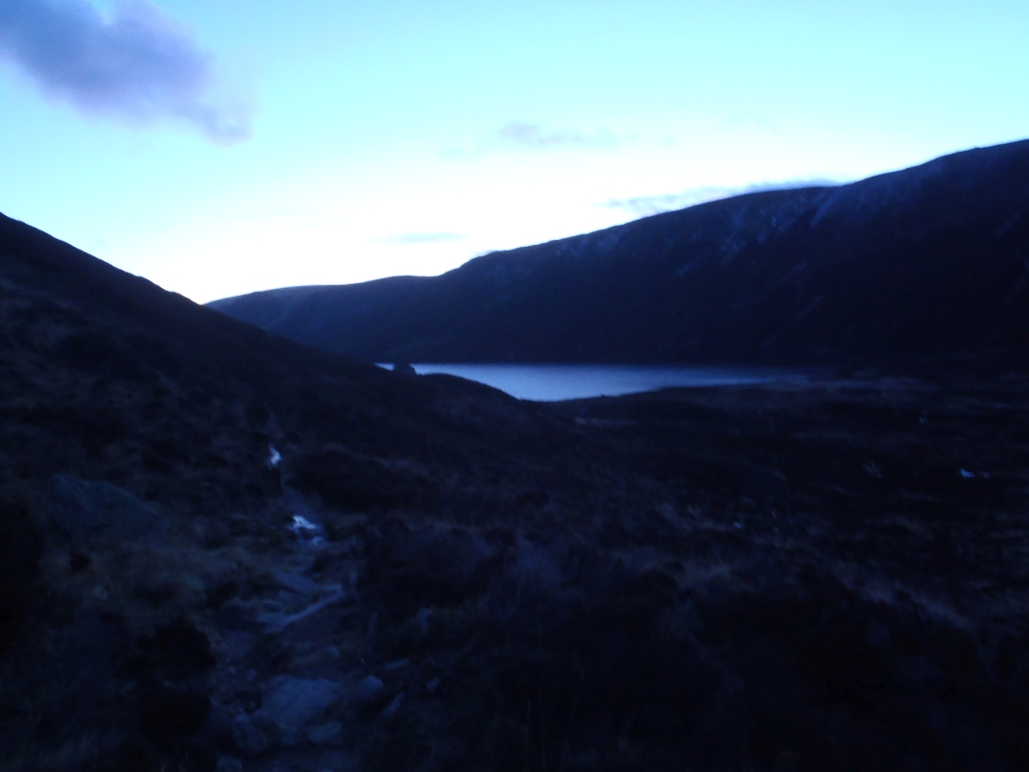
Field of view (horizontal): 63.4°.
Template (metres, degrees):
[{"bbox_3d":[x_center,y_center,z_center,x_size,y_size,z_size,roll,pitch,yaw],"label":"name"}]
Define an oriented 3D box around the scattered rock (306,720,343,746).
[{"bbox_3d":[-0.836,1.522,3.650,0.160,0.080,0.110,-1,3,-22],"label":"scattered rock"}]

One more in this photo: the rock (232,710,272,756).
[{"bbox_3d":[-1.155,1.526,3.650,0.165,0.110,0.190,-1,3,-20],"label":"rock"}]

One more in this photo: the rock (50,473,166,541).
[{"bbox_3d":[-3.224,0.955,6.600,0.900,0.450,0.620,-1,3,-25],"label":"rock"}]

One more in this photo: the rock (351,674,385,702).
[{"bbox_3d":[-0.721,1.487,4.100,0.150,0.090,0.130,0,2,-10],"label":"rock"}]

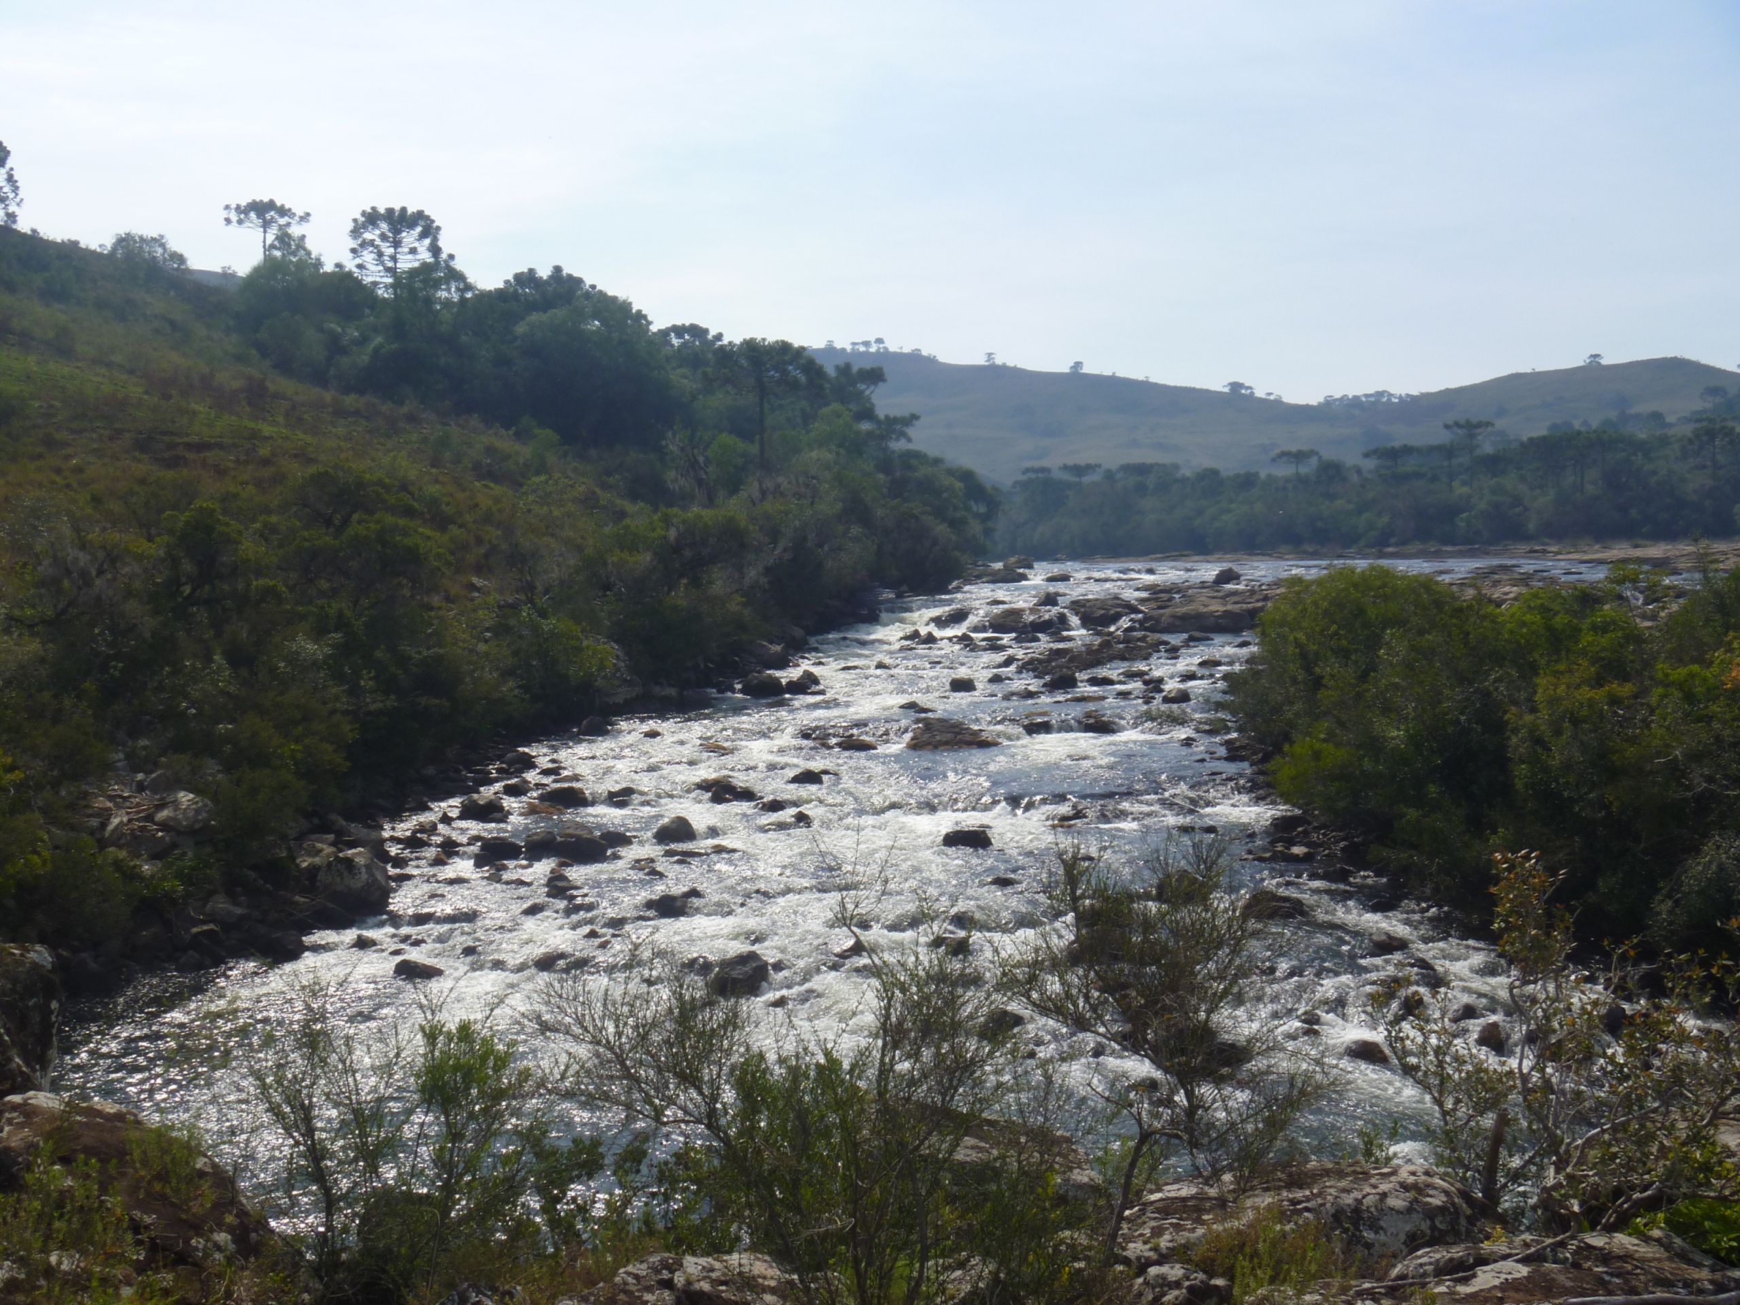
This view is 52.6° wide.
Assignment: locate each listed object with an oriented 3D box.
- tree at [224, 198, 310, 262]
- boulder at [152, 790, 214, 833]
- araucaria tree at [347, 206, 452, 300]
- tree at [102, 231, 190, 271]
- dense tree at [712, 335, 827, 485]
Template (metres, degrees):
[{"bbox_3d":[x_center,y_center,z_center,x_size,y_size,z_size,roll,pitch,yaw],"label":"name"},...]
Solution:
[{"bbox_3d":[-47.290,-32.080,138.000,6.700,7.200,6.600,0,4,0],"label":"tree"},{"bbox_3d":[-10.940,2.560,28.000,1.000,0.720,0.850,-1,4,-11],"label":"boulder"},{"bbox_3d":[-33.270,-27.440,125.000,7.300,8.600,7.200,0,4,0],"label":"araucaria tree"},{"bbox_3d":[-45.260,-24.710,110.000,5.200,3.200,4.600,0,4,0],"label":"tree"},{"bbox_3d":[-6.530,-15.420,115.000,7.500,10.500,7.300,0,4,0],"label":"dense tree"}]

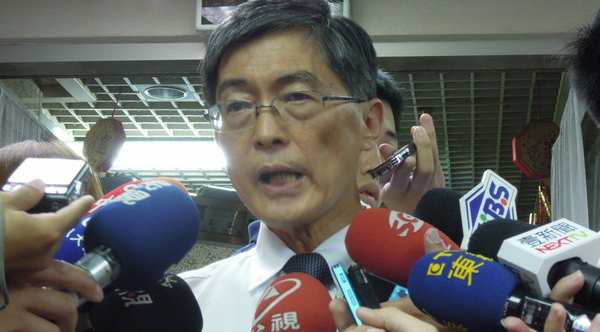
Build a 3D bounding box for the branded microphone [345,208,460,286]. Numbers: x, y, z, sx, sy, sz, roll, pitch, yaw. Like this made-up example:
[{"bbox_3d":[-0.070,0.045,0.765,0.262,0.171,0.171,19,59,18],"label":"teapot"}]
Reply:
[{"bbox_3d":[0.154,0.111,1.449,0.230,0.069,0.069,28,-1,21],"label":"branded microphone"}]

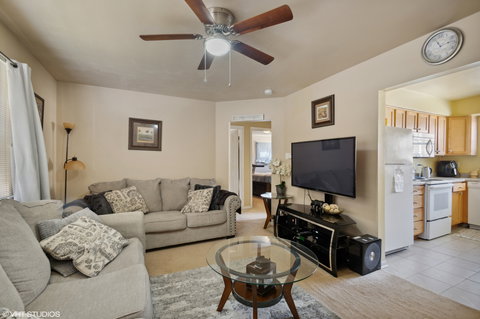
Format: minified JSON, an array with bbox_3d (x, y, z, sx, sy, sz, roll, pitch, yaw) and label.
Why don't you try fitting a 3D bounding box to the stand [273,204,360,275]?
[{"bbox_3d":[1.012,0.978,2.757,0.560,0.520,1.230,0,0,-25],"label":"stand"}]

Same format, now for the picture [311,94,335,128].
[{"bbox_3d":[1.242,-0.702,2.992,0.030,0.435,0.435,0,0,-25],"label":"picture"}]

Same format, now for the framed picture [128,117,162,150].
[{"bbox_3d":[-1.705,-0.442,3.633,0.550,0.570,0.030,0,0,-25],"label":"framed picture"}]

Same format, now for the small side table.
[{"bbox_3d":[0.647,0.943,3.525,0.570,0.580,0.570,0,0,0],"label":"small side table"}]

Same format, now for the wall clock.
[{"bbox_3d":[1.806,-1.008,1.783,0.050,0.300,0.300,0,0,-25],"label":"wall clock"}]

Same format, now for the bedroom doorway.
[{"bbox_3d":[0.208,0.229,4.097,0.890,2.000,0.120,0,0,15],"label":"bedroom doorway"}]

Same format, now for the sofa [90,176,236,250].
[{"bbox_3d":[-1.206,0.782,3.185,2.280,0.890,1.020,0,0,-25],"label":"sofa"}]

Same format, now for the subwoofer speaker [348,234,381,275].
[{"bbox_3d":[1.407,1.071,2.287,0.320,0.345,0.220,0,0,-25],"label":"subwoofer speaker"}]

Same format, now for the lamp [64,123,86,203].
[{"bbox_3d":[-2.497,0.333,2.989,0.370,1.780,0.280,0,0,-8],"label":"lamp"}]

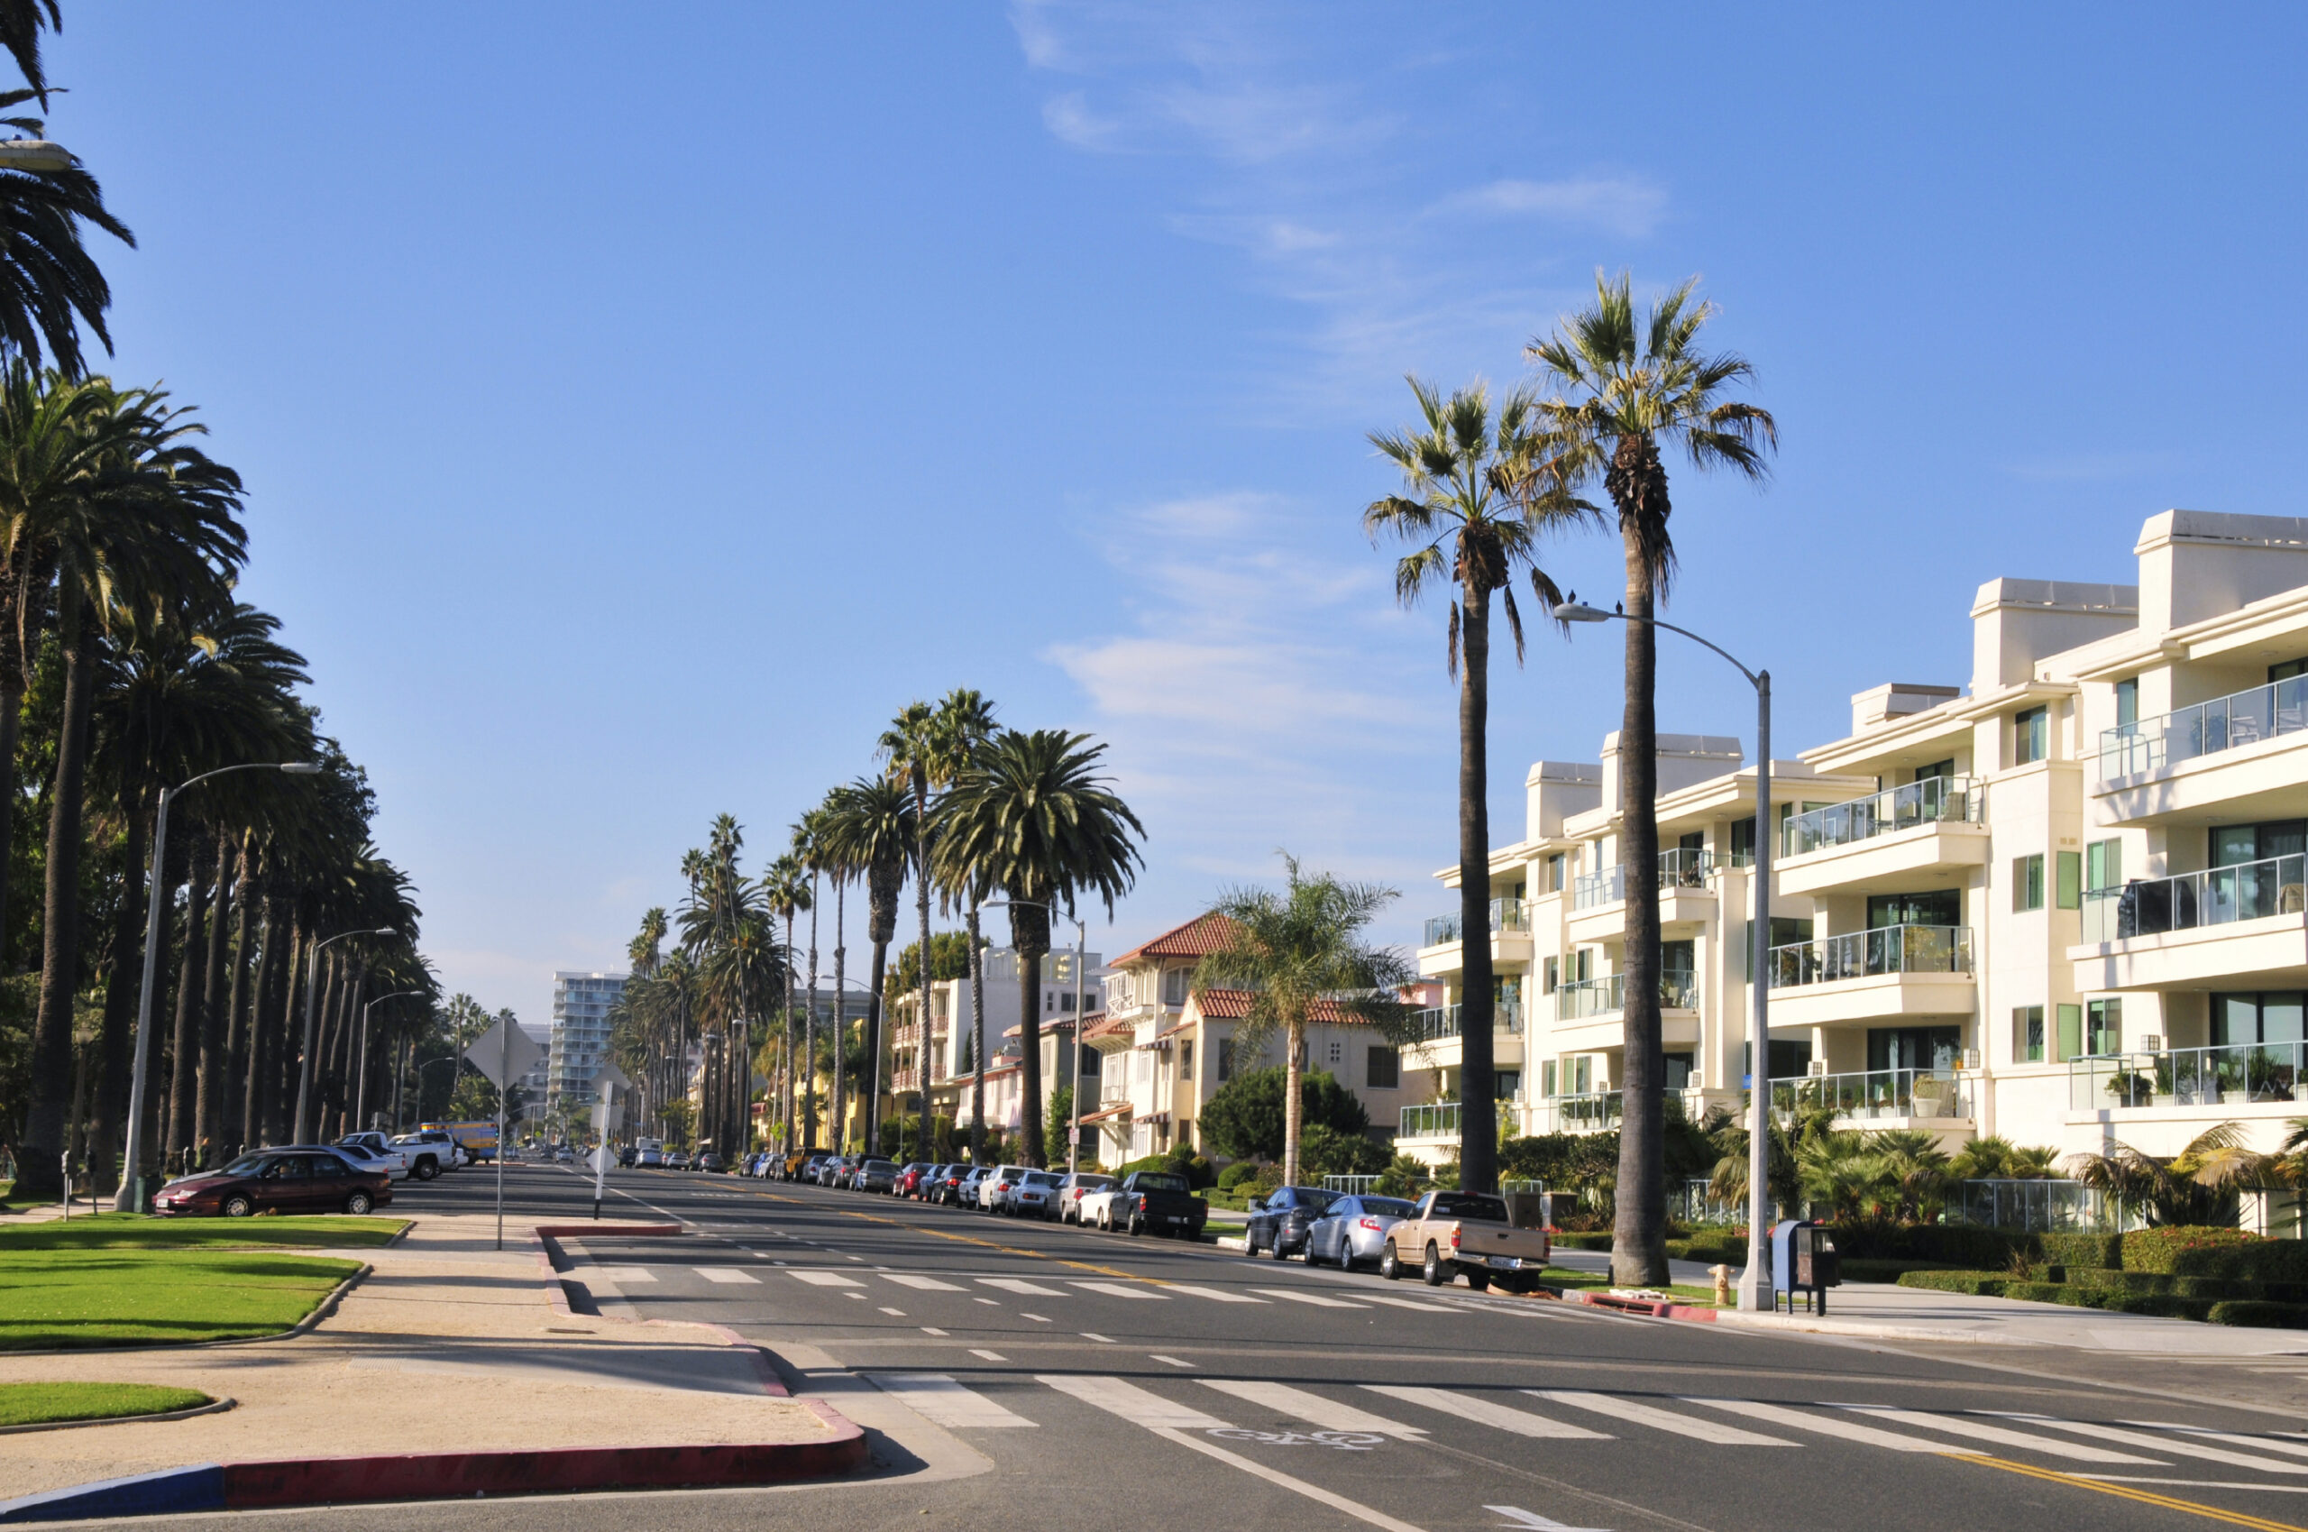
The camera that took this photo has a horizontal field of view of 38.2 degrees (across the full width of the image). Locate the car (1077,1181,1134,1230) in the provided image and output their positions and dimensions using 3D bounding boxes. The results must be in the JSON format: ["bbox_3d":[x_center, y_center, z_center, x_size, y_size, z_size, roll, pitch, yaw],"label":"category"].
[{"bbox_3d":[-0.798,11.685,88.597,1.750,1.320,4.400,3,-7,-10],"label":"car"}]

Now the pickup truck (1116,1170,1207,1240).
[{"bbox_3d":[0.078,11.208,85.106,1.720,1.600,4.700,3,-7,-11],"label":"pickup truck"}]

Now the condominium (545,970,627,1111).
[{"bbox_3d":[-129.254,71.303,790.420,26.000,41.500,22.000,3,-7,-9],"label":"condominium"}]

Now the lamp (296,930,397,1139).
[{"bbox_3d":[-31.974,11.320,131.879,3.440,9.940,0.450,3,-7,-11],"label":"lamp"}]

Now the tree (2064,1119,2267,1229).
[{"bbox_3d":[16.982,7.256,55.663,3.300,2.660,3.300,3,-7,-10],"label":"tree"}]

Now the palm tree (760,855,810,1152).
[{"bbox_3d":[-23.897,15.885,213.287,3.339,20.406,3.339,3,-7,-6],"label":"palm tree"}]

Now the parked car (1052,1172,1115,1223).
[{"bbox_3d":[-1.875,12.163,94.005,1.770,1.430,4.600,3,-7,-10],"label":"parked car"}]

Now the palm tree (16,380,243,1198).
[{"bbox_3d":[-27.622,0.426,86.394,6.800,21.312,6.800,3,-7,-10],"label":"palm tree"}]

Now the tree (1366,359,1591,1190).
[{"bbox_3d":[6.590,0.943,65.775,4.600,17.547,4.600,3,-7,-10],"label":"tree"}]

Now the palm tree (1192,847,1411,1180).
[{"bbox_3d":[3.555,6.794,80.605,5.470,9.306,5.470,2,-7,3],"label":"palm tree"}]

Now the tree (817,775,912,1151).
[{"bbox_3d":[-14.704,10.903,170.495,5.632,20.918,5.632,3,-7,-5],"label":"tree"}]

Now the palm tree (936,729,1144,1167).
[{"bbox_3d":[-4.274,7.206,120.081,7.569,17.214,7.569,2,-7,-2],"label":"palm tree"}]

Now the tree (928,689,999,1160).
[{"bbox_3d":[-7.347,7.179,136.182,3.200,20.753,3.200,3,-7,-10],"label":"tree"}]

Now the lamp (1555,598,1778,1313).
[{"bbox_3d":[7.342,2.722,47.890,3.440,9.940,0.480,3,-7,-11],"label":"lamp"}]

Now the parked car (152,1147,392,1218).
[{"bbox_3d":[-17.610,8.481,67.175,4.500,1.380,1.700,7,-9,-35],"label":"parked car"}]

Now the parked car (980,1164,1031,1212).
[{"bbox_3d":[-4.605,13.816,108.561,1.800,1.500,4.700,3,-7,-10],"label":"parked car"}]

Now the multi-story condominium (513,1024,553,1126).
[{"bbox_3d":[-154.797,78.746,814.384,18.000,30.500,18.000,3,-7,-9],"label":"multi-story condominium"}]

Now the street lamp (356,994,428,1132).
[{"bbox_3d":[-42.811,17.461,186.989,3.440,9.940,0.450,3,-7,-11],"label":"street lamp"}]

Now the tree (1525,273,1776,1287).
[{"bbox_3d":[8.384,0.073,56.745,4.256,17.378,4.256,1,-7,8],"label":"tree"}]

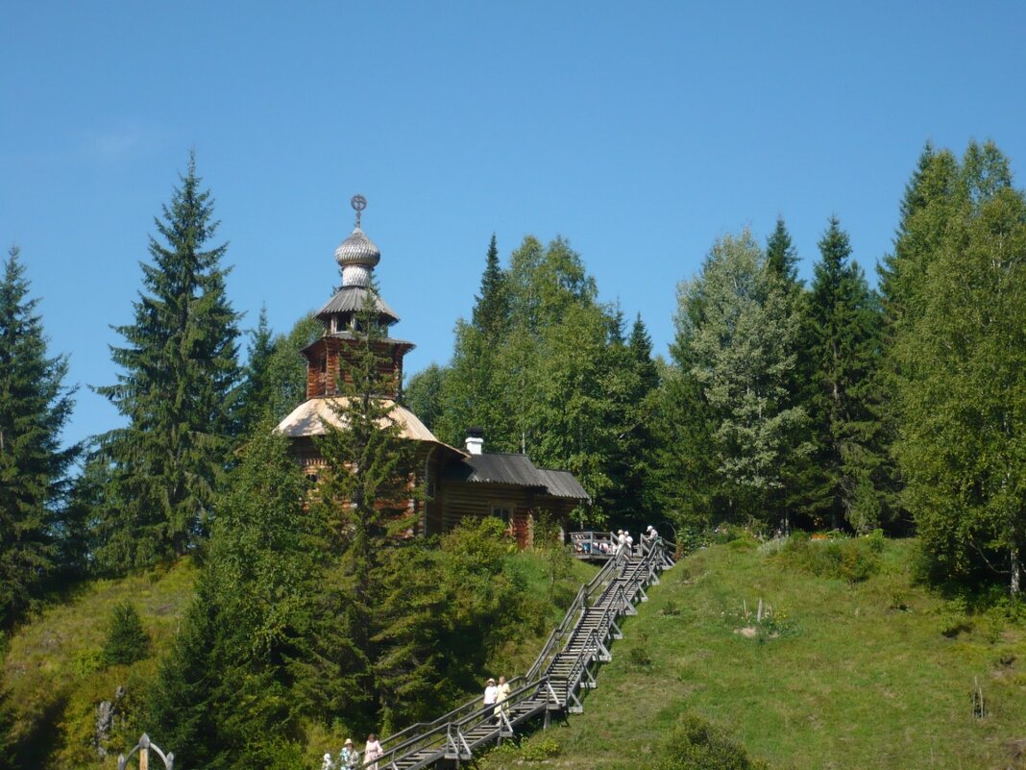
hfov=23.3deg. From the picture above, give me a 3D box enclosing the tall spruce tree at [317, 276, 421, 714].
[{"bbox_3d":[-5.058,3.992,86.546,3.717,15.523,3.717,0,-10,0],"label":"tall spruce tree"}]

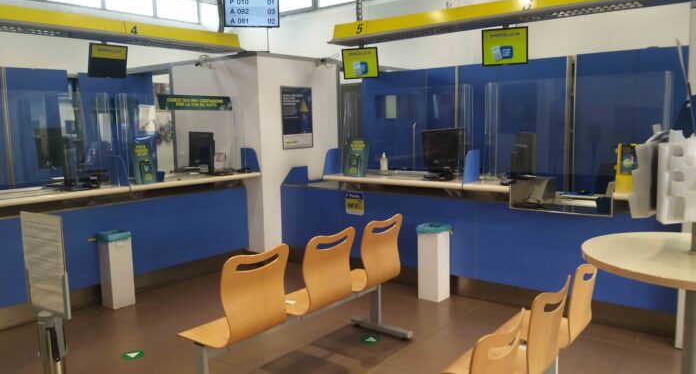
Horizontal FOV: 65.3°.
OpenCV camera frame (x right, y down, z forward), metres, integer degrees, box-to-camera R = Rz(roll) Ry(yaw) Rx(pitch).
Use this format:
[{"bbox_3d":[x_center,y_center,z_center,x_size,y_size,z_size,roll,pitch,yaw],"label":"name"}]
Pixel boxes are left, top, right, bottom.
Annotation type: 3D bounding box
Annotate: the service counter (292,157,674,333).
[{"bbox_3d":[0.847,0.428,4.960,3.782,1.054,0.728,4,9,38],"label":"service counter"}]

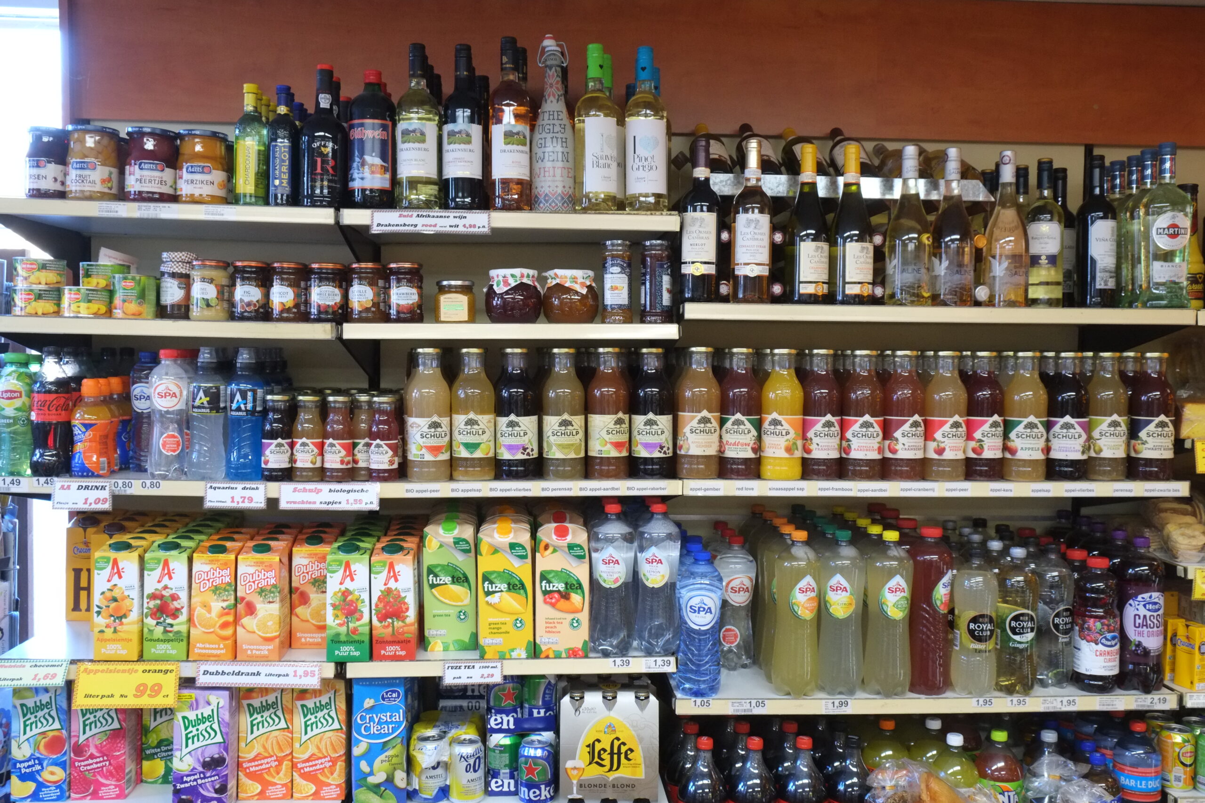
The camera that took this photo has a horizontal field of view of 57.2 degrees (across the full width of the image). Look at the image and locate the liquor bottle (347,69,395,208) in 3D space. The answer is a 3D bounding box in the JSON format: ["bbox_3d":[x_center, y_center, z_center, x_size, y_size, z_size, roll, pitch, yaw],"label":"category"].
[{"bbox_3d":[-0.425,-0.483,2.033,0.087,0.244,0.087,0,3,-12],"label":"liquor bottle"}]

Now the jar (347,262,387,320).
[{"bbox_3d":[-0.441,-0.202,2.069,0.071,0.112,0.071,0,4,-3],"label":"jar"}]

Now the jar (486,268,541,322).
[{"bbox_3d":[-0.168,-0.199,2.100,0.104,0.103,0.104,0,4,-3],"label":"jar"}]

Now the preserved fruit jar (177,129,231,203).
[{"bbox_3d":[-0.729,-0.427,2.017,0.088,0.121,0.088,0,3,-11],"label":"preserved fruit jar"}]

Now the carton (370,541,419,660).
[{"bbox_3d":[-0.376,0.363,2.005,0.076,0.205,0.067,0,3,-4],"label":"carton"}]

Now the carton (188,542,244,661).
[{"bbox_3d":[-0.703,0.363,2.022,0.079,0.205,0.071,0,3,-3],"label":"carton"}]

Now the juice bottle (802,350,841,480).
[{"bbox_3d":[0.404,0.025,2.035,0.077,0.237,0.077,0,3,-9],"label":"juice bottle"}]

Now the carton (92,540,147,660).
[{"bbox_3d":[-0.876,0.360,2.019,0.079,0.208,0.068,0,3,-4],"label":"carton"}]

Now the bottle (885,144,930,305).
[{"bbox_3d":[0.589,-0.334,2.118,0.088,0.306,0.088,1,3,15],"label":"bottle"}]

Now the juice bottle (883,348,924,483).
[{"bbox_3d":[0.579,0.025,2.116,0.079,0.245,0.079,-1,3,-20],"label":"juice bottle"}]

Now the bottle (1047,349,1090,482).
[{"bbox_3d":[0.911,0.026,2.156,0.079,0.246,0.079,2,3,20],"label":"bottle"}]

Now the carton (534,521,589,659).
[{"bbox_3d":[-0.076,0.354,2.087,0.098,0.246,0.072,0,3,-4],"label":"carton"}]

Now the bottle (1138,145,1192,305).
[{"bbox_3d":[1.088,-0.339,2.134,0.085,0.311,0.070,0,3,-4],"label":"bottle"}]

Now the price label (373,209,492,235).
[{"bbox_3d":[-0.312,-0.326,2.009,0.218,0.041,0.004,0,4,-3],"label":"price label"}]

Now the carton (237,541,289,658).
[{"bbox_3d":[-0.630,0.369,2.054,0.075,0.208,0.071,0,3,-3],"label":"carton"}]

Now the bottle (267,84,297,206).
[{"bbox_3d":[-0.582,-0.462,2.016,0.053,0.221,0.053,0,3,-3],"label":"bottle"}]

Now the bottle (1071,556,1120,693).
[{"bbox_3d":[0.970,0.431,2.165,0.084,0.263,0.084,-1,3,-19],"label":"bottle"}]

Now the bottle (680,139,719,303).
[{"bbox_3d":[0.184,-0.336,2.061,0.073,0.302,0.073,1,3,6],"label":"bottle"}]

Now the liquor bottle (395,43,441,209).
[{"bbox_3d":[-0.339,-0.506,2.034,0.079,0.294,0.079,0,3,-10],"label":"liquor bottle"}]

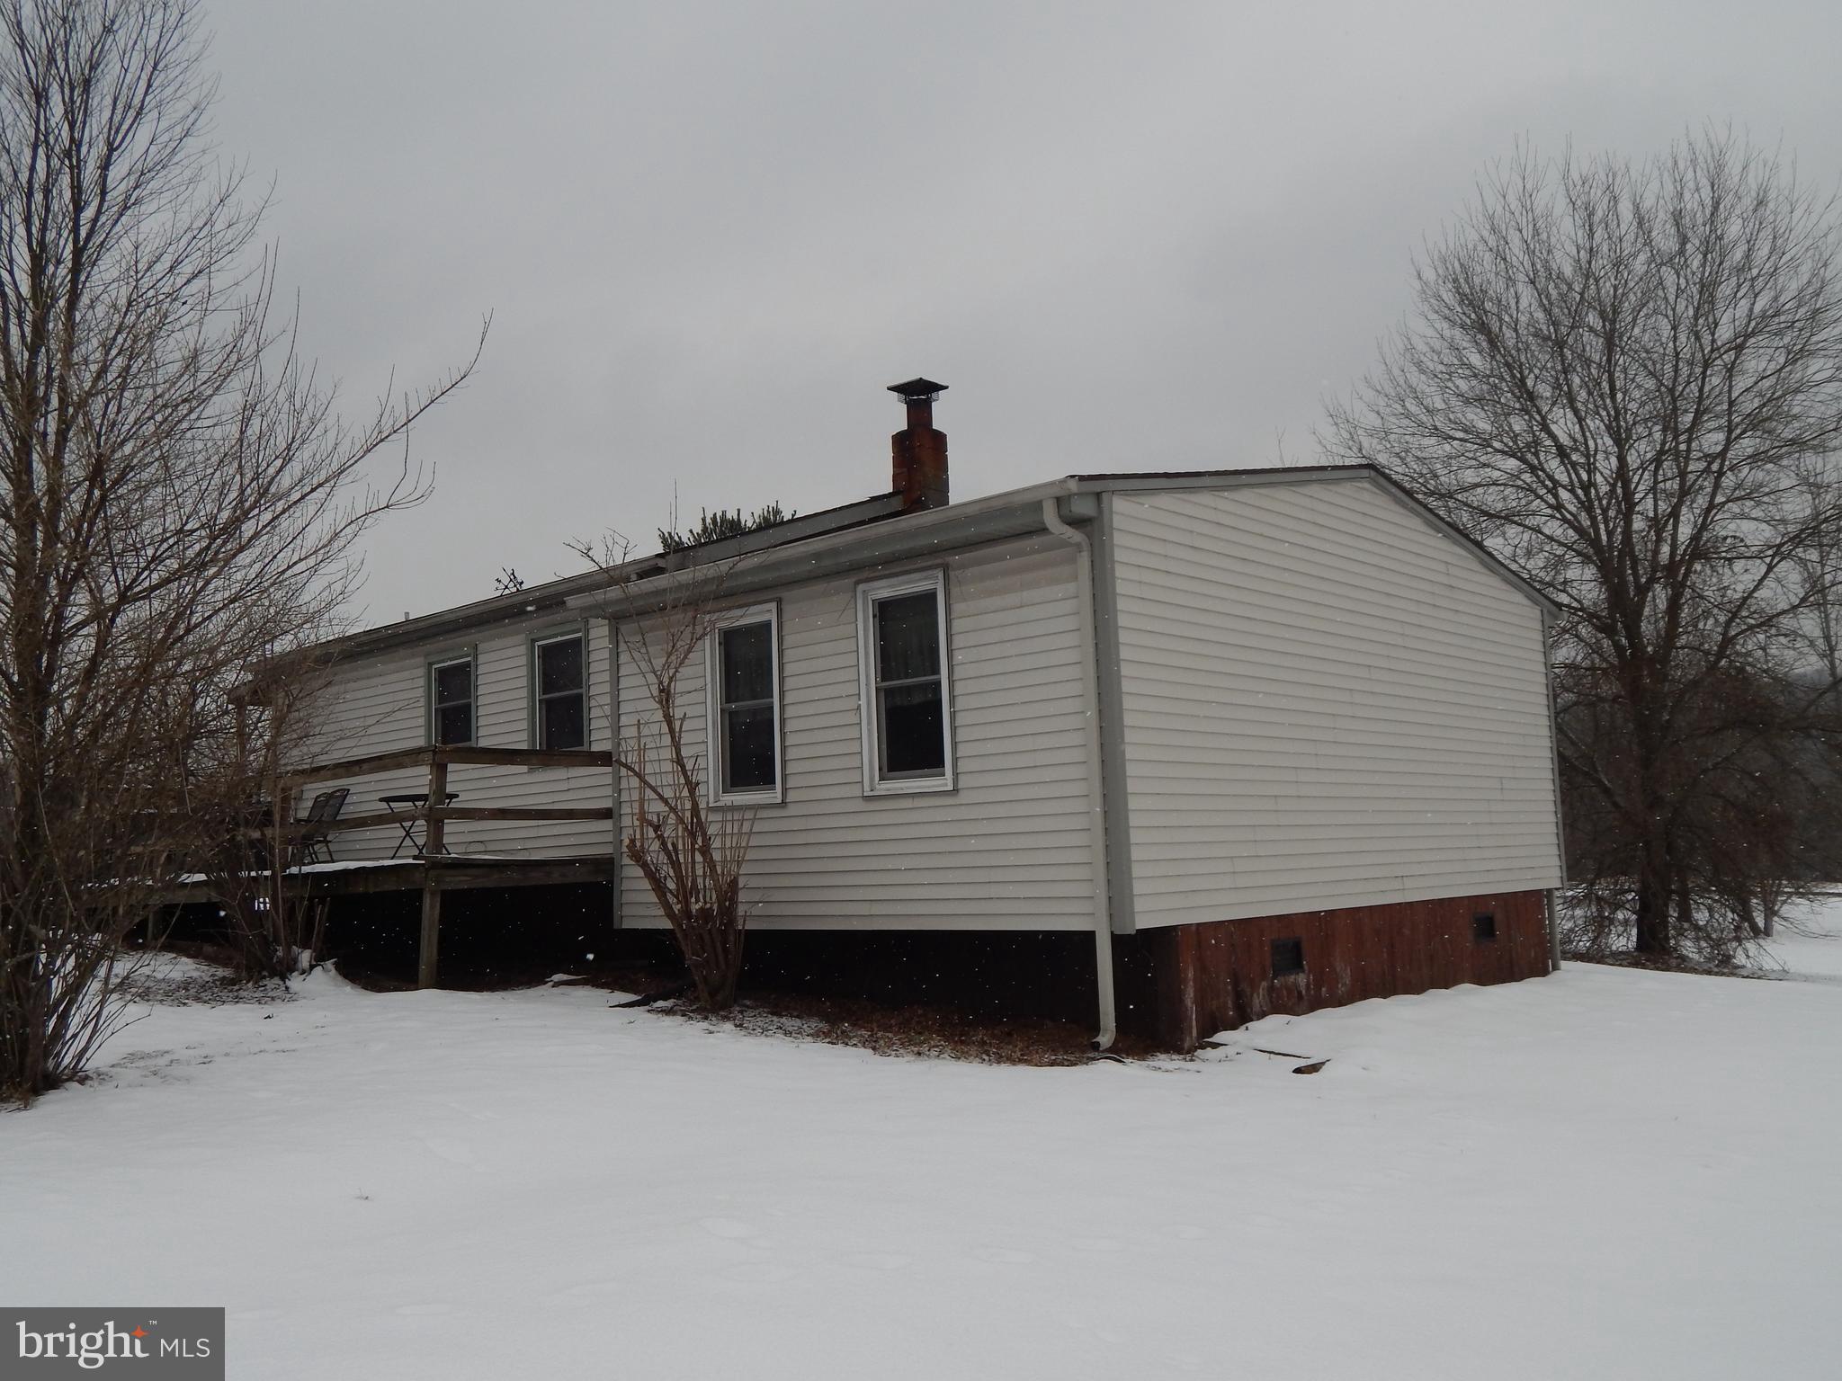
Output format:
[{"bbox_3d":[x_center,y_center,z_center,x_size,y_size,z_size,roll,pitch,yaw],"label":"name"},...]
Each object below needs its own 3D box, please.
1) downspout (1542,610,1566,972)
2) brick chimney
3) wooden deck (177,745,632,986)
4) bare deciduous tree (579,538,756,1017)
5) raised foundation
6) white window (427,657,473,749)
[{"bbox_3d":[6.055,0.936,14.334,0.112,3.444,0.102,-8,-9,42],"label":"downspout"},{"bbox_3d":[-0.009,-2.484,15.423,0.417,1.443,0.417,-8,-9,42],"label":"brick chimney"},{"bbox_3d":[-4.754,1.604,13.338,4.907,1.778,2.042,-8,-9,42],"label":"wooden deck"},{"bbox_3d":[-1.795,0.578,10.414,1.250,3.500,1.150,-1,-7,-10],"label":"bare deciduous tree"},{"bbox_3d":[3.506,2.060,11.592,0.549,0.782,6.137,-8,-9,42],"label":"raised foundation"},{"bbox_3d":[-4.658,0.148,14.761,0.823,0.965,0.102,-8,-9,42],"label":"white window"}]

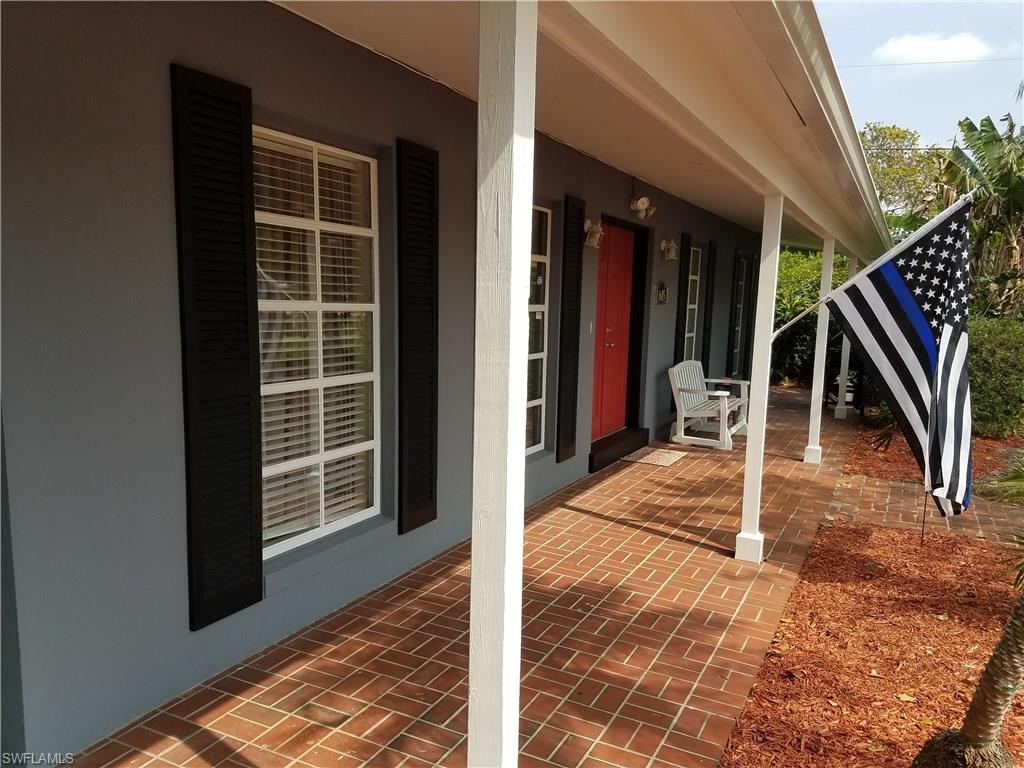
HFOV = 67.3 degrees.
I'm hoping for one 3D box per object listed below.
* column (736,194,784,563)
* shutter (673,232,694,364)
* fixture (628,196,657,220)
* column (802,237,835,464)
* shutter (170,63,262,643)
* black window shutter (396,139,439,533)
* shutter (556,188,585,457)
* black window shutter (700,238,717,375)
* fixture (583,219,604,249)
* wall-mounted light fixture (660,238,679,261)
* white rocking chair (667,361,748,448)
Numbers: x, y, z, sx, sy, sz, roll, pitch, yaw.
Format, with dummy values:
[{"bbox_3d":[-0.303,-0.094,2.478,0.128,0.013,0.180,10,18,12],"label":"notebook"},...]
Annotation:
[{"bbox_3d":[1.498,-0.011,4.642,0.147,2.194,0.147,4,7,27],"label":"column"},{"bbox_3d":[1.998,-0.722,9.000,0.036,2.051,0.338,4,7,27],"label":"shutter"},{"bbox_3d":[1.218,-1.639,7.151,0.183,0.198,0.244,4,7,27],"label":"fixture"},{"bbox_3d":[3.066,-0.319,7.691,0.147,2.229,0.147,4,7,27],"label":"column"},{"bbox_3d":[-1.112,-0.106,2.939,0.036,2.051,0.338,4,7,27],"label":"shutter"},{"bbox_3d":[-0.498,-0.227,4.135,0.036,2.051,0.338,4,7,27],"label":"black window shutter"},{"bbox_3d":[0.462,-0.418,6.006,0.036,2.051,0.338,4,7,27],"label":"shutter"},{"bbox_3d":[2.614,-0.844,10.199,0.036,2.051,0.338,4,7,27],"label":"black window shutter"},{"bbox_3d":[0.673,-1.209,6.177,0.147,0.224,0.127,4,7,27],"label":"fixture"},{"bbox_3d":[1.676,-1.395,8.111,0.168,0.219,0.132,4,7,27],"label":"wall-mounted light fixture"},{"bbox_3d":[2.329,0.191,8.856,0.732,0.875,1.241,4,7,27],"label":"white rocking chair"}]

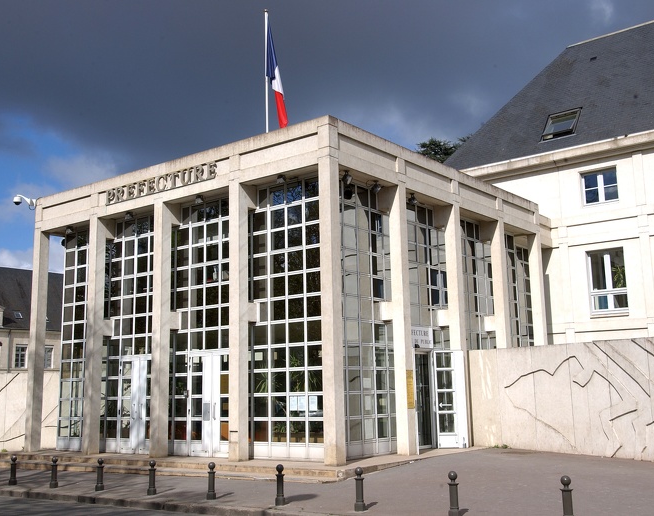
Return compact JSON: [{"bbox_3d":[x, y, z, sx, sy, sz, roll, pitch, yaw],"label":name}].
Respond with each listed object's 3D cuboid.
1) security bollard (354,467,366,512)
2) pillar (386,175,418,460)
[{"bbox_3d":[0.470,3.268,11.108,0.142,0.590,0.142,-1,-10,0],"label":"security bollard"},{"bbox_3d":[1.728,1.333,18.229,0.316,6.312,0.323,-9,-12,37],"label":"pillar"}]

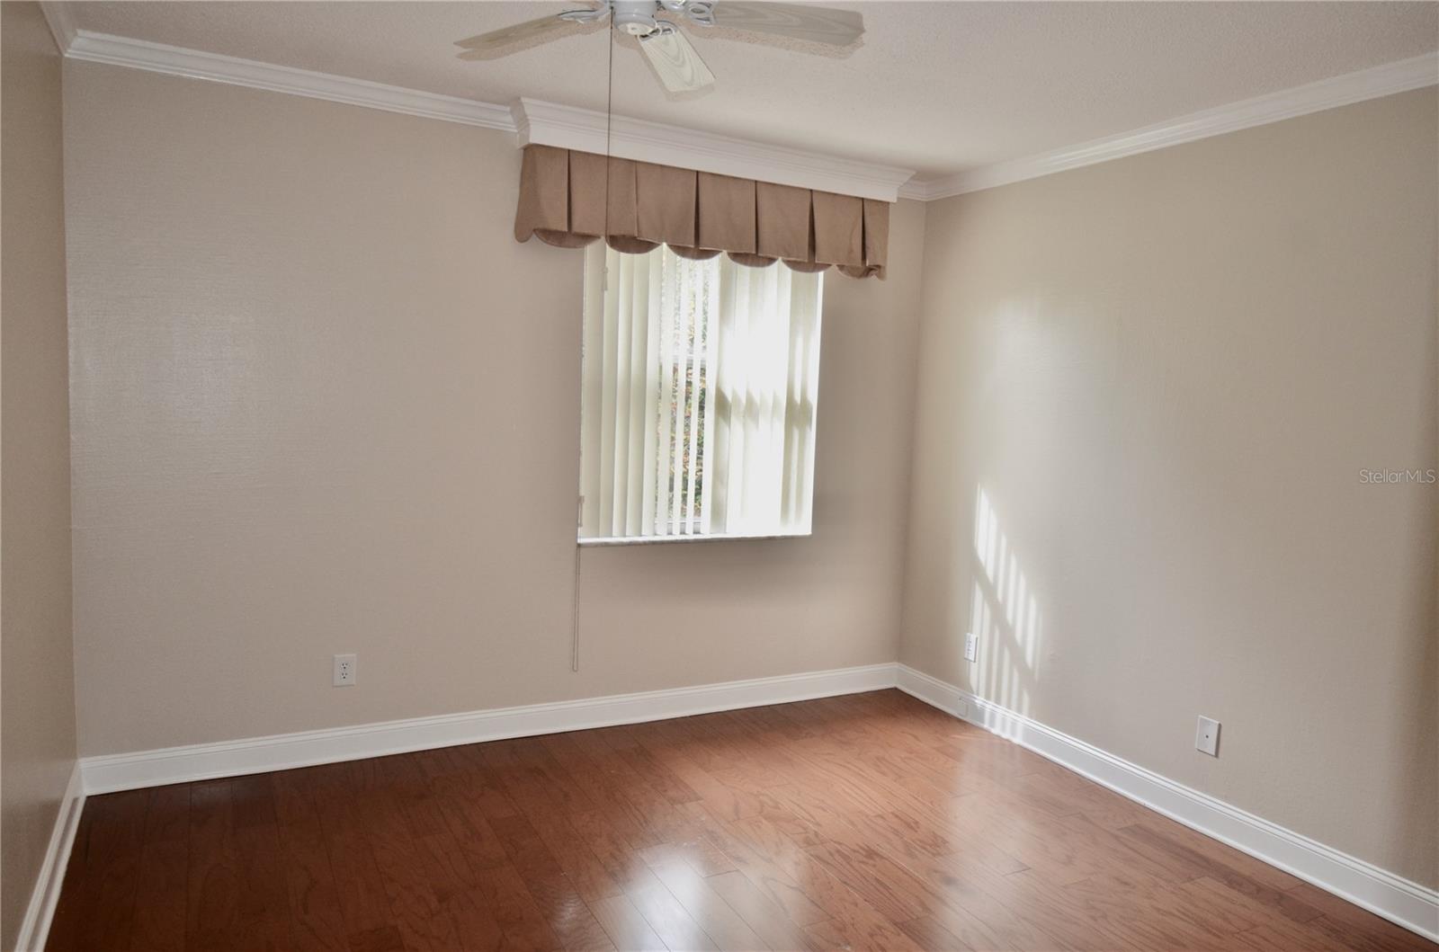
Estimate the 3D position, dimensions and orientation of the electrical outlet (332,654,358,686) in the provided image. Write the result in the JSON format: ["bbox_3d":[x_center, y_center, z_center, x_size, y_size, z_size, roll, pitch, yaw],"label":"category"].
[{"bbox_3d":[-1.423,0.742,3.639,0.078,0.122,0.008,0,6,-28],"label":"electrical outlet"}]

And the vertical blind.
[{"bbox_3d":[-0.067,-0.443,4.280,1.177,1.454,0.102,0,6,-28],"label":"vertical blind"}]

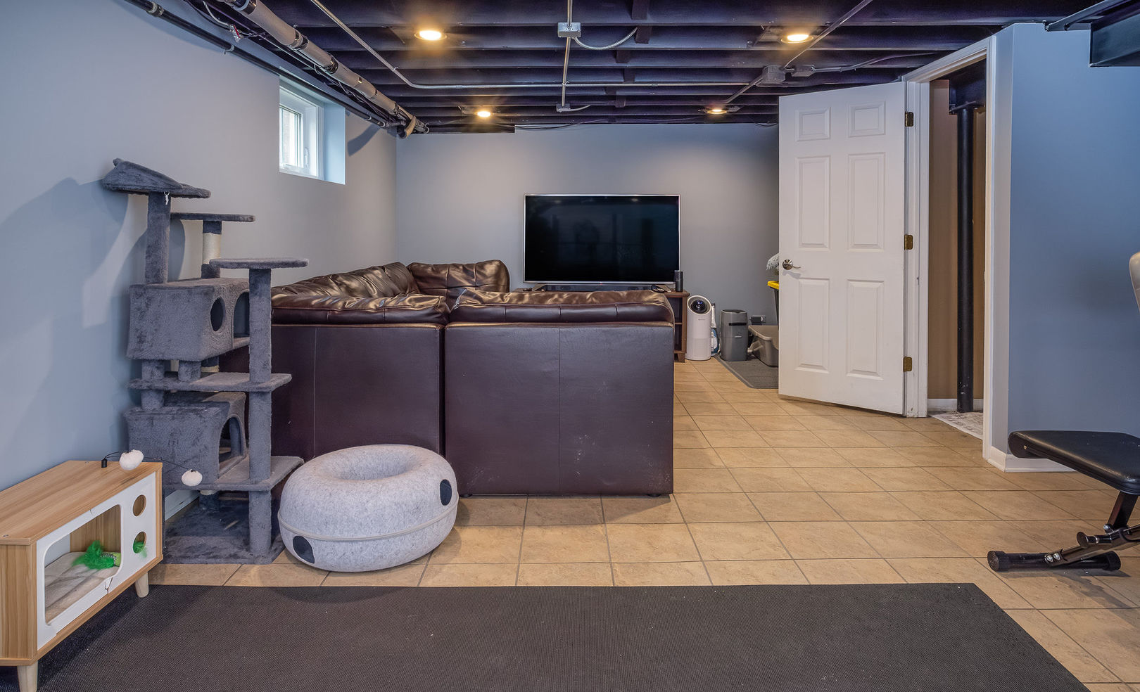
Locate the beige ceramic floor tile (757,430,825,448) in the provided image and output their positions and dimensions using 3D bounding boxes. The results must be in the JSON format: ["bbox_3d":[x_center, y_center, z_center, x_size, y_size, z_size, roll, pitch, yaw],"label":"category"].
[{"bbox_3d":[1.185,0.501,3.386,0.302,0.010,0.288,0,10,-1],"label":"beige ceramic floor tile"}]

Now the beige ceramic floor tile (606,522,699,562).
[{"bbox_3d":[0.291,0.702,2.262,0.302,0.010,0.288,0,10,-1],"label":"beige ceramic floor tile"}]

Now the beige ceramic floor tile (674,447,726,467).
[{"bbox_3d":[0.595,0.559,3.145,0.305,0.010,0.292,0,9,-1],"label":"beige ceramic floor tile"}]

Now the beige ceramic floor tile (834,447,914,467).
[{"bbox_3d":[1.539,0.565,3.210,0.307,0.010,0.300,0,10,0],"label":"beige ceramic floor tile"}]

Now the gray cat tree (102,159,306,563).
[{"bbox_3d":[-1.245,0.045,2.320,0.570,1.340,0.590,0,9,-1],"label":"gray cat tree"}]

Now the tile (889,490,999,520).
[{"bbox_3d":[1.568,0.677,2.667,0.311,0.010,0.298,0,9,-1],"label":"tile"}]

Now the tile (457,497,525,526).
[{"bbox_3d":[-0.330,0.675,2.610,0.307,0.010,0.300,0,10,0],"label":"tile"}]

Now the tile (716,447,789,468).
[{"bbox_3d":[0.915,0.569,3.207,0.307,0.010,0.300,0,10,0],"label":"tile"}]

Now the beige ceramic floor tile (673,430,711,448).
[{"bbox_3d":[0.590,0.508,3.426,0.305,0.010,0.292,0,9,-1],"label":"beige ceramic floor tile"}]

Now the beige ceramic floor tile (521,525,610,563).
[{"bbox_3d":[-0.014,0.703,2.256,0.302,0.010,0.288,0,10,-1],"label":"beige ceramic floor tile"}]

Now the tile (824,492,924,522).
[{"bbox_3d":[1.201,0.650,2.556,0.302,0.010,0.288,0,10,-1],"label":"tile"}]

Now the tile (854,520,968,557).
[{"bbox_3d":[1.232,0.717,2.323,0.307,0.010,0.300,0,10,0],"label":"tile"}]

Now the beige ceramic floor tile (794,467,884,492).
[{"bbox_3d":[1.247,0.626,2.956,0.311,0.010,0.298,0,9,-1],"label":"beige ceramic floor tile"}]

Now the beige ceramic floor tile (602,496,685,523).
[{"bbox_3d":[0.294,0.672,2.613,0.307,0.010,0.300,0,10,0],"label":"beige ceramic floor tile"}]

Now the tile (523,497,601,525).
[{"bbox_3d":[-0.018,0.673,2.612,0.307,0.010,0.300,0,10,0],"label":"tile"}]

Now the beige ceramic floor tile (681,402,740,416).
[{"bbox_3d":[0.869,0.402,3.934,0.302,0.010,0.288,0,10,-1],"label":"beige ceramic floor tile"}]

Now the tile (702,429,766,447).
[{"bbox_3d":[0.913,0.519,3.502,0.307,0.010,0.300,0,10,0],"label":"tile"}]

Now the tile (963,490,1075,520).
[{"bbox_3d":[1.811,0.649,2.567,0.302,0.010,0.288,0,10,-1],"label":"tile"}]

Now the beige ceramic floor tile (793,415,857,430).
[{"bbox_3d":[1.484,0.451,3.669,0.302,0.010,0.288,0,10,-1],"label":"beige ceramic floor tile"}]

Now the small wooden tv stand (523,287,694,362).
[{"bbox_3d":[0.267,-0.188,5.650,1.520,0.575,0.440,0,9,-1],"label":"small wooden tv stand"}]

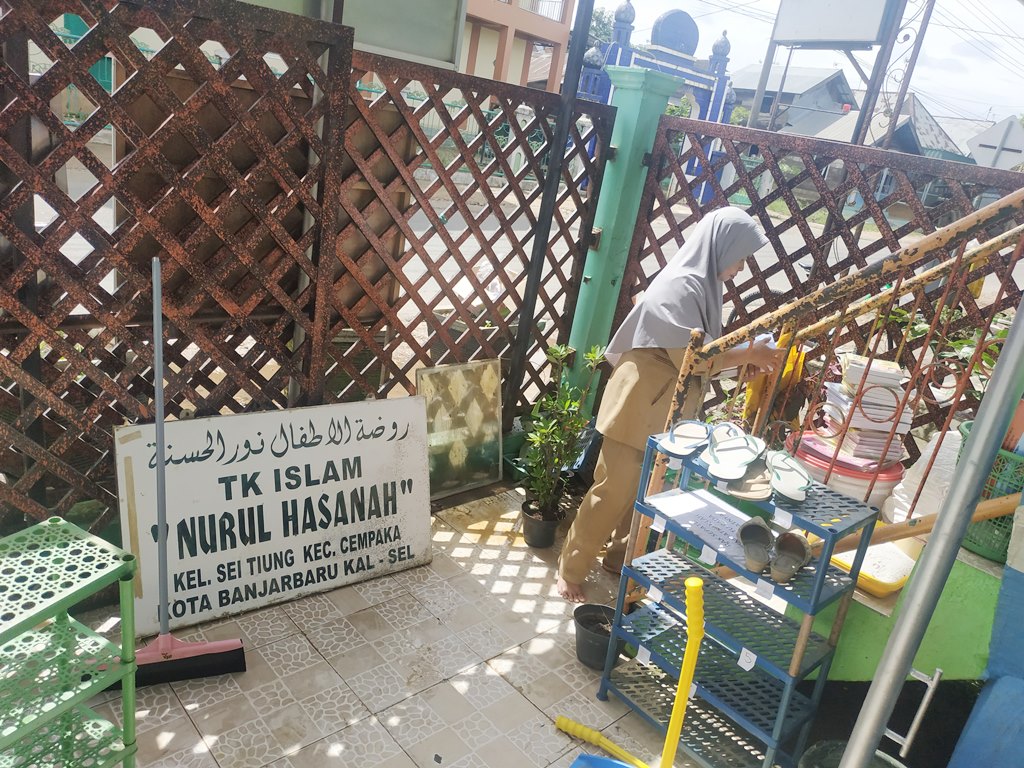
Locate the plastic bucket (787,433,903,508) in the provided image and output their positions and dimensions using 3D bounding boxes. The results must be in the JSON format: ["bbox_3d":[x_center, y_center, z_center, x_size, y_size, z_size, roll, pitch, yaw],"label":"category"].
[{"bbox_3d":[1.038,0.386,2.336,0.370,0.360,0.370,9,17,-3],"label":"plastic bucket"}]

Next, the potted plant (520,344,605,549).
[{"bbox_3d":[0.196,0.259,2.837,0.270,0.849,0.260,12,18,5],"label":"potted plant"}]

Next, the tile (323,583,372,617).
[{"bbox_3d":[-0.545,0.729,2.381,0.108,0.012,0.148,-7,24,-44],"label":"tile"}]

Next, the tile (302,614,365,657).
[{"bbox_3d":[-0.549,0.788,2.194,0.148,0.012,0.148,-7,24,-44],"label":"tile"}]

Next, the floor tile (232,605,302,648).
[{"bbox_3d":[-0.749,0.753,2.189,0.148,0.012,0.148,-7,24,-44],"label":"floor tile"}]

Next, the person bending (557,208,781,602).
[{"bbox_3d":[0.567,0.116,2.512,0.580,1.440,0.450,14,18,11],"label":"person bending"}]

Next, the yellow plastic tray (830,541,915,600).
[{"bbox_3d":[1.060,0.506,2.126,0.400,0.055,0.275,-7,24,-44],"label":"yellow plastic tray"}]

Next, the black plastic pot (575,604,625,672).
[{"bbox_3d":[0.275,0.818,2.283,0.165,0.160,0.165,9,17,-3],"label":"black plastic pot"}]

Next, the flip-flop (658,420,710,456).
[{"bbox_3d":[0.471,0.129,1.916,0.098,0.047,0.260,22,21,32],"label":"flip-flop"}]

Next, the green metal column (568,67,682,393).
[{"bbox_3d":[0.441,-0.505,3.503,0.230,1.962,0.230,-7,24,-44],"label":"green metal column"}]

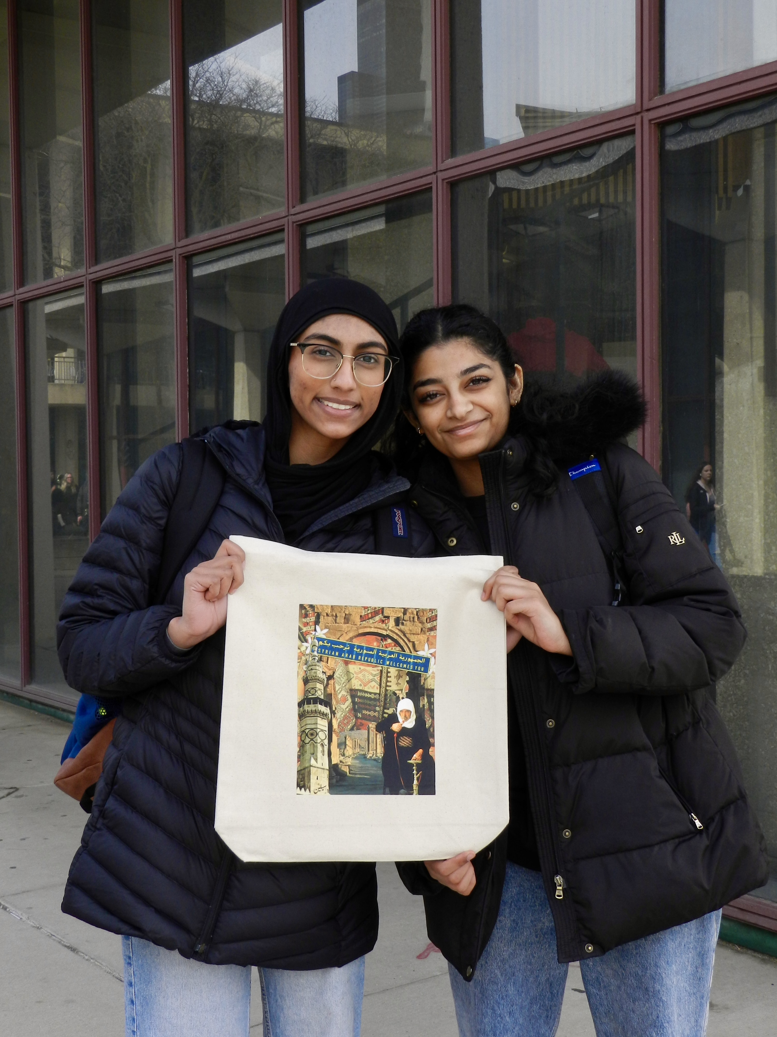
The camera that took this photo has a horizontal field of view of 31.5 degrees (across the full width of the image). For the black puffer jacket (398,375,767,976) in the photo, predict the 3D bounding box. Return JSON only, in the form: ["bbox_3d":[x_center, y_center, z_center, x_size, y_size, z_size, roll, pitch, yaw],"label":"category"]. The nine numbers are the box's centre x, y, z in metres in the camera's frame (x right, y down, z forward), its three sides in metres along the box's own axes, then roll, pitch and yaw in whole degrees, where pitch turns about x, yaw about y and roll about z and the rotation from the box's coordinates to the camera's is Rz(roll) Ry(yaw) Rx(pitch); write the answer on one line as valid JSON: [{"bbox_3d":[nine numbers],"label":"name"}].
[{"bbox_3d":[0.265,0.198,1.890,0.540,0.800,0.420,0,2,17],"label":"black puffer jacket"}]

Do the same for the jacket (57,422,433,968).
[{"bbox_3d":[-0.190,0.232,1.890,0.550,0.750,0.380,-1,2,3],"label":"jacket"}]

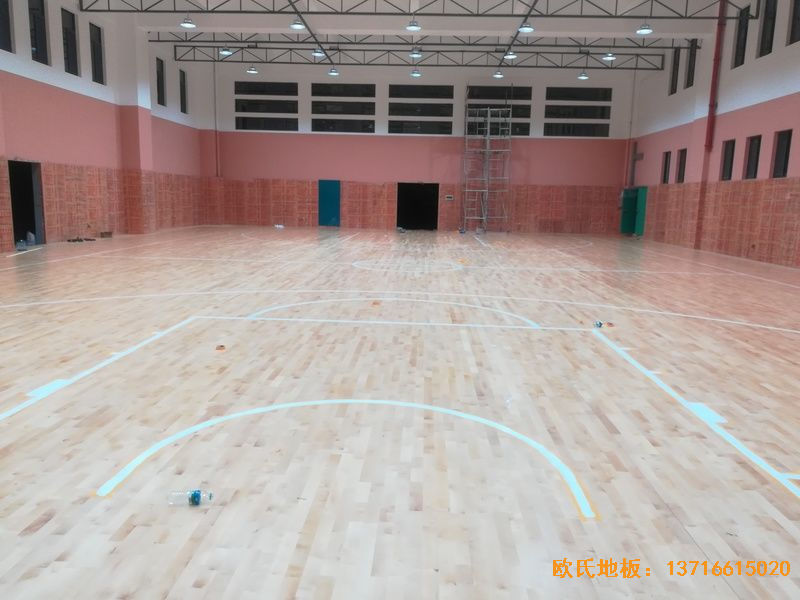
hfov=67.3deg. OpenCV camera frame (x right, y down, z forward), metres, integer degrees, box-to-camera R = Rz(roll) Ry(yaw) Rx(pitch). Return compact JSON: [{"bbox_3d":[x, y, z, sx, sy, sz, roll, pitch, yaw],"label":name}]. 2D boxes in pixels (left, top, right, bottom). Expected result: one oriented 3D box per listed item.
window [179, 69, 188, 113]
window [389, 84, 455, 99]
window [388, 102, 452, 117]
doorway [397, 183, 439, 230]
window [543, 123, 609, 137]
[{"bbox_3d":[-9.353,-8.976,25.967,0.150,1.760,0.800,2,10,2],"label":"window"},{"bbox_3d":[0.973,-9.375,27.098,2.903,0.560,0.150,2,10,2],"label":"window"},{"bbox_3d":[0.940,-8.618,27.235,2.914,0.556,0.150,2,10,2],"label":"window"},{"bbox_3d":[0.835,-4.346,28.004,1.910,2.120,0.220,2,10,2],"label":"doorway"},{"bbox_3d":[7.949,-7.675,27.103,2.903,0.576,0.150,2,10,2],"label":"window"}]

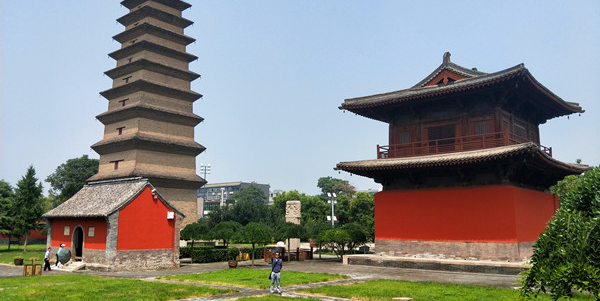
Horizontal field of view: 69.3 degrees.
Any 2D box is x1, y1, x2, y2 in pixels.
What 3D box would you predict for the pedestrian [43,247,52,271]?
[{"bbox_3d":[-17.472,7.563,30.149,0.580,1.602,0.500,2,-10,-11],"label":"pedestrian"}]

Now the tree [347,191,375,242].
[{"bbox_3d":[9.212,9.535,61.266,6.000,7.470,6.000,-2,-10,8],"label":"tree"}]

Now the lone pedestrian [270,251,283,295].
[{"bbox_3d":[-0.964,5.038,17.908,0.550,1.720,0.360,0,-10,0],"label":"lone pedestrian"}]

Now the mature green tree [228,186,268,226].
[{"bbox_3d":[-7.388,9.778,65.291,6.391,9.027,6.391,0,-10,0],"label":"mature green tree"}]

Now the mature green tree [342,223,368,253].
[{"bbox_3d":[5.170,8.619,41.638,3.038,3.176,3.038,0,-10,0],"label":"mature green tree"}]

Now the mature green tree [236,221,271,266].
[{"bbox_3d":[-3.328,6.758,31.101,2.713,3.219,2.713,0,-10,0],"label":"mature green tree"}]

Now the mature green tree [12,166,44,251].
[{"bbox_3d":[-30.489,6.534,48.600,3.615,9.678,3.615,0,-10,0],"label":"mature green tree"}]

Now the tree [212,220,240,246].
[{"bbox_3d":[-6.107,7.484,35.745,2.525,3.386,2.525,0,-10,0],"label":"tree"}]

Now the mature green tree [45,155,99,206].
[{"bbox_3d":[-34.737,7.375,65.707,9.000,13.400,9.000,5,-11,-27],"label":"mature green tree"}]

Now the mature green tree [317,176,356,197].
[{"bbox_3d":[7.452,11.346,87.333,8.500,12.680,8.500,-1,-10,5],"label":"mature green tree"}]

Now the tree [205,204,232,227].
[{"bbox_3d":[-12.537,11.265,67.065,5.000,6.100,5.000,2,-10,-10],"label":"tree"}]

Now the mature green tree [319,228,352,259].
[{"bbox_3d":[3.021,7.981,36.674,2.940,2.727,2.940,0,-10,0],"label":"mature green tree"}]

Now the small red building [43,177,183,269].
[{"bbox_3d":[-13.911,5.484,32.313,8.600,6.090,6.100,-7,-12,36],"label":"small red building"}]

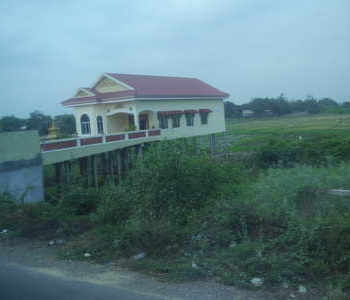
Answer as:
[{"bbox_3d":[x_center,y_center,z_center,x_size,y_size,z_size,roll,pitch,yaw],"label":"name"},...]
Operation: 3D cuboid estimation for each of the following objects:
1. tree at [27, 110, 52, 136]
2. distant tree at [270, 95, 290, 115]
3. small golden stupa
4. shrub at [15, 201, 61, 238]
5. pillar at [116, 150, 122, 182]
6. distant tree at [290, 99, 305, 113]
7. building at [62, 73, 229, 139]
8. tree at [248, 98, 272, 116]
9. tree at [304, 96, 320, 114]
[{"bbox_3d":[-49.838,-9.747,170.000,8.830,9.560,8.830,-5,5,-16],"label":"tree"},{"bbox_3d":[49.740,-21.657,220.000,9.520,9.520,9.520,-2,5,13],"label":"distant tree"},{"bbox_3d":[-11.397,-1.675,43.000,1.100,2.000,1.100,-1,5,32],"label":"small golden stupa"},{"bbox_3d":[-2.717,1.383,9.200,0.850,0.700,0.750,-1,5,32],"label":"shrub"},{"bbox_3d":[-5.379,1.571,44.000,0.360,3.100,0.360,-1,5,32],"label":"pillar"},{"bbox_3d":[58.308,-21.181,220.000,7.620,6.660,7.620,-2,5,15],"label":"distant tree"},{"bbox_3d":[-2.281,-4.665,50.210,8.835,6.715,18.321,-1,5,36],"label":"building"},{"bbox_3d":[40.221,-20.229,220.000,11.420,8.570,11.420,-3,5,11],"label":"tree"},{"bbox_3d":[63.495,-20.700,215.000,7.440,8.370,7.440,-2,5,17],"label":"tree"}]

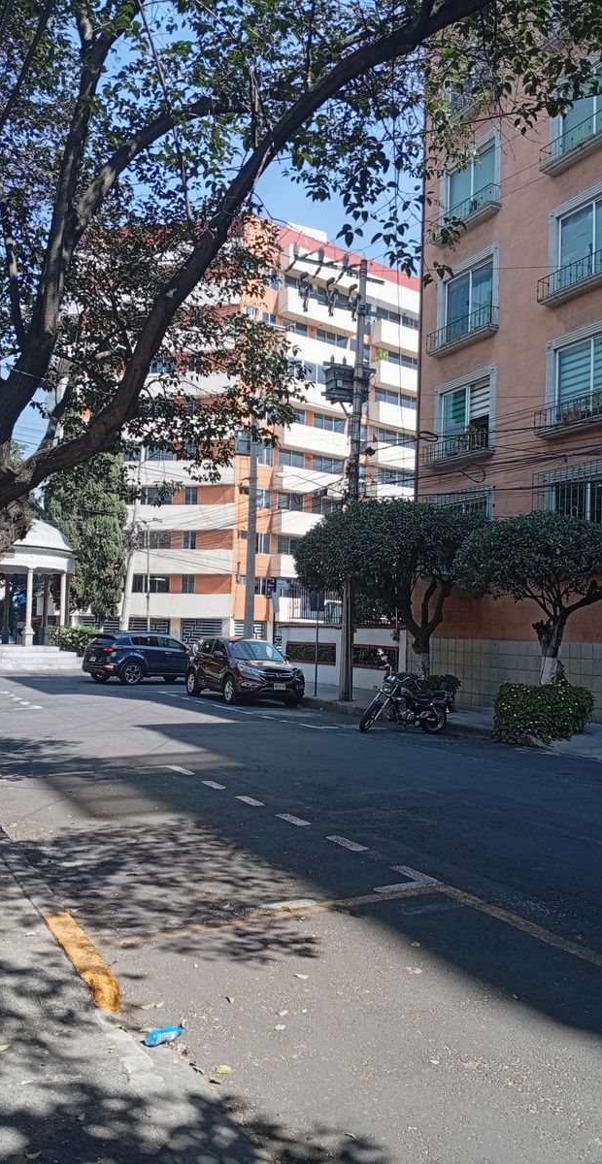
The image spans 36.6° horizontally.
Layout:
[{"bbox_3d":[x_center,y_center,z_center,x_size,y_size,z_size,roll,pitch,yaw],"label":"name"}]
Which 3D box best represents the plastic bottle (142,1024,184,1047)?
[{"bbox_3d":[-0.520,1.765,3.550,0.163,0.056,0.056,4,-4,-38],"label":"plastic bottle"}]

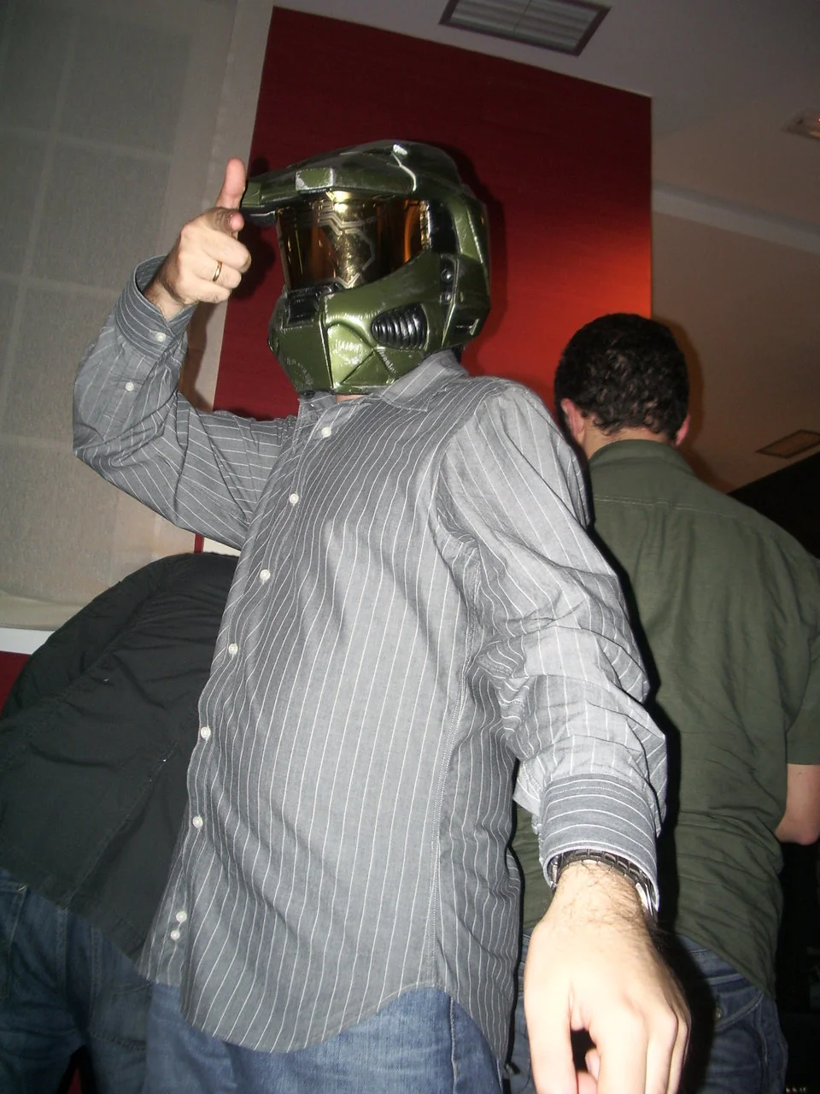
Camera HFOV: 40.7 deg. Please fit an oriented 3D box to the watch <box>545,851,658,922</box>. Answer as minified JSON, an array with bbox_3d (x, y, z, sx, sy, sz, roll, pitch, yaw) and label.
[{"bbox_3d":[0.120,0.209,0.680,0.062,0.042,0.064,-21,-69,16],"label":"watch"}]

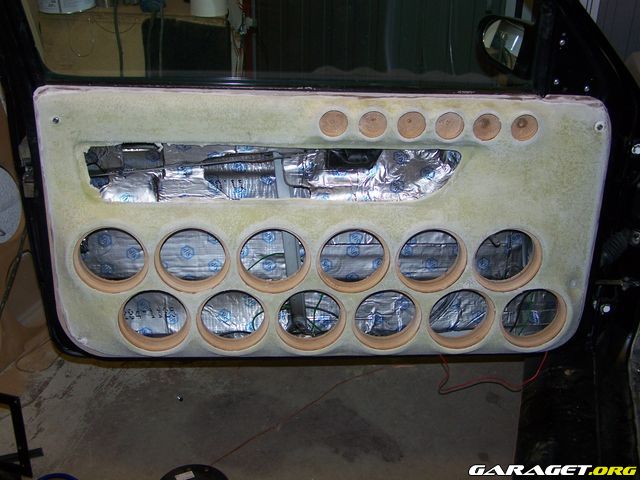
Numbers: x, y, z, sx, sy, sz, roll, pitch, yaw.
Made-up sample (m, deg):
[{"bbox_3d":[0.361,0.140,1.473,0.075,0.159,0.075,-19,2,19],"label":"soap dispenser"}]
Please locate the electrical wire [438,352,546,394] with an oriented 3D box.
[{"bbox_3d":[0.456,0.350,2.100,0.290,0.130,0.100,-1,27,-4],"label":"electrical wire"}]

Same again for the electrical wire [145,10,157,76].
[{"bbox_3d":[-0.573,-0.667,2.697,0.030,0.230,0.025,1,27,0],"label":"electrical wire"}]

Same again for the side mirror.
[{"bbox_3d":[0.427,-0.429,1.772,0.100,0.125,0.175,-8,28,-18],"label":"side mirror"}]

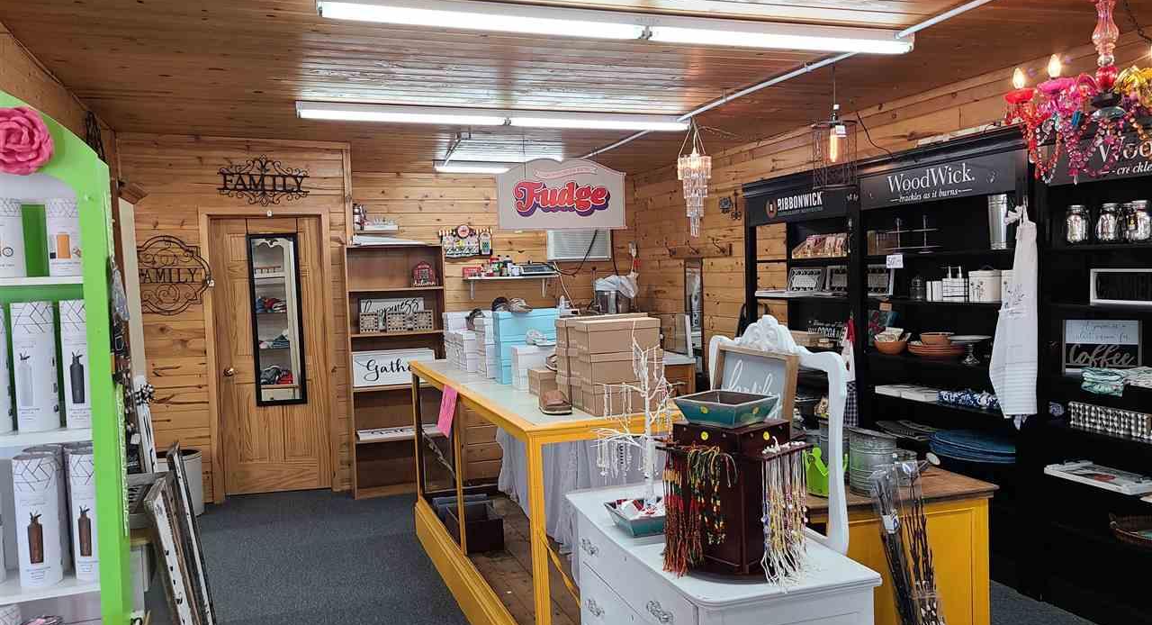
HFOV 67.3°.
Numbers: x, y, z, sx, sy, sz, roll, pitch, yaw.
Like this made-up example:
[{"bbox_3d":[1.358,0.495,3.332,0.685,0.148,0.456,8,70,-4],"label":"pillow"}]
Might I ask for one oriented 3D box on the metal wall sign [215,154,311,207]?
[{"bbox_3d":[-2.248,-0.954,6.247,0.624,0.376,0.025,-2,3,-18],"label":"metal wall sign"}]

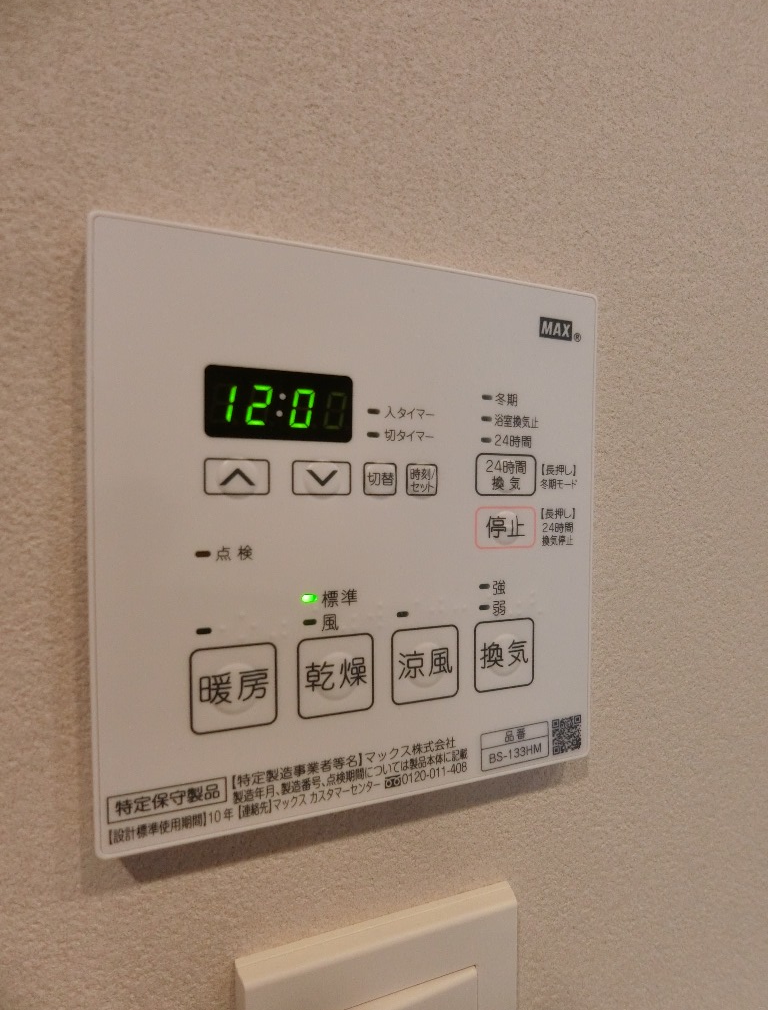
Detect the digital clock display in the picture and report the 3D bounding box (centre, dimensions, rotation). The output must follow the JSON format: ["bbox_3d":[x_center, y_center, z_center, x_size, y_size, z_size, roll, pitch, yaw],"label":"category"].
[{"bbox_3d":[-0.021,-0.020,0.116,0.030,0.014,0.004,0,2,-22],"label":"digital clock display"}]

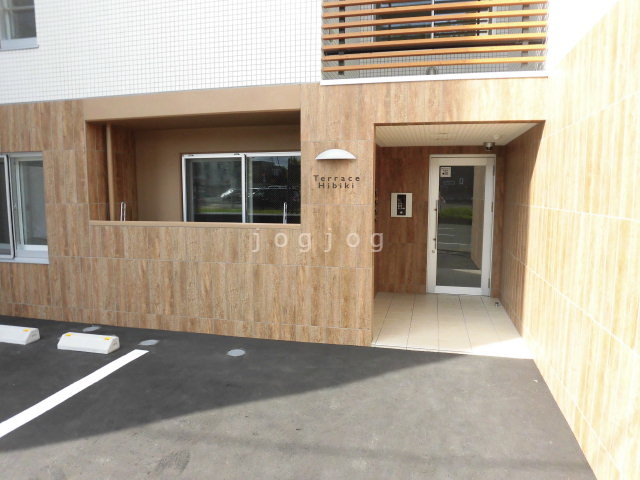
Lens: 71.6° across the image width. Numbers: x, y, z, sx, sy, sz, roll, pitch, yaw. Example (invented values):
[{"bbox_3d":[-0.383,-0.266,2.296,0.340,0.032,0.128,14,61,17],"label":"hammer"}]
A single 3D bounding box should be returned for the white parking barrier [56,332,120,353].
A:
[{"bbox_3d":[-2.307,1.028,4.439,0.581,0.120,0.190,1,6,13],"label":"white parking barrier"}]

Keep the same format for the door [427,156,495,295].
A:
[{"bbox_3d":[2.037,-0.200,6.438,0.890,2.018,0.070,1,7,14],"label":"door"}]

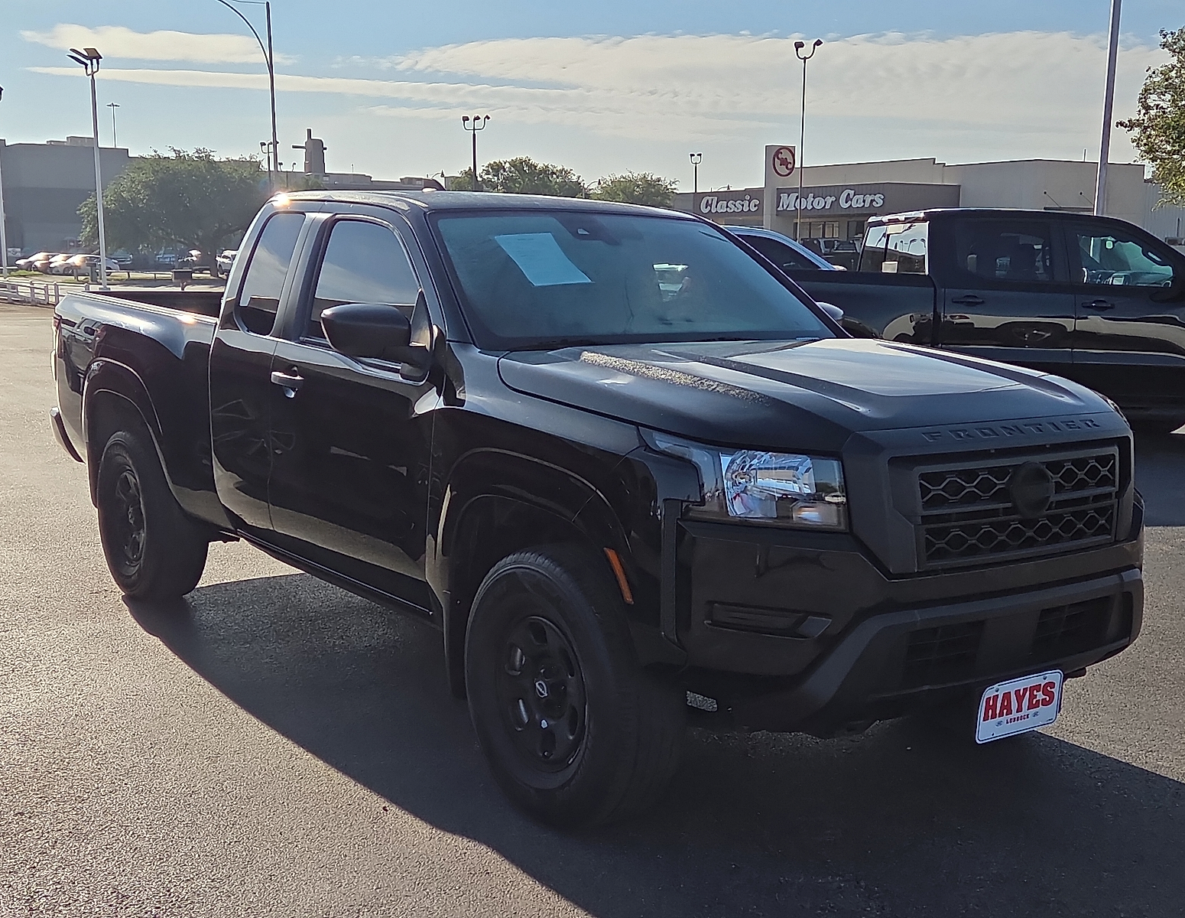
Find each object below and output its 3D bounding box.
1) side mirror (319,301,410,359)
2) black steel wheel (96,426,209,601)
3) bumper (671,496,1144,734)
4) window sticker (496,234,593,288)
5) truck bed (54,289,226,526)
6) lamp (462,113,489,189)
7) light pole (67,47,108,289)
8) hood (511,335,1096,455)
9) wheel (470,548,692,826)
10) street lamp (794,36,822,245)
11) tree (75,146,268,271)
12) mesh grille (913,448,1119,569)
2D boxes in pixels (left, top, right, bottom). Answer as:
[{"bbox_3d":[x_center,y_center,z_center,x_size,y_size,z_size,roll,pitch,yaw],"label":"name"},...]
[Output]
[{"bbox_3d":[-0.679,-0.385,4.483,0.225,0.168,0.165,-3,9,-29],"label":"side mirror"},{"bbox_3d":[-1.973,0.235,6.655,0.262,0.775,0.777,-5,10,-36],"label":"black steel wheel"},{"bbox_3d":[1.018,0.355,3.950,1.840,0.540,0.400,-5,10,-36],"label":"bumper"},{"bbox_3d":[-0.158,-0.653,4.860,0.216,0.012,0.268,-9,49,-32],"label":"window sticker"},{"bbox_3d":[-1.335,-0.345,7.046,1.870,0.840,2.020,-5,10,-36],"label":"truck bed"},{"bbox_3d":[-5.701,-12.659,72.577,1.350,8.100,1.000,-2,9,-17],"label":"lamp"},{"bbox_3d":[-18.546,-10.780,55.369,1.350,8.850,1.300,-1,8,-11],"label":"light pole"},{"bbox_3d":[0.688,-0.209,4.329,1.520,0.200,1.370,-5,10,-36],"label":"hood"},{"bbox_3d":[-0.058,0.625,4.112,0.265,0.770,0.770,-5,10,-36],"label":"wheel"},{"bbox_3d":[7.079,-9.643,49.910,0.950,8.645,0.450,2,8,8],"label":"street lamp"},{"bbox_3d":[-24.692,-14.605,87.451,11.300,7.700,10.300,1,8,0],"label":"tree"},{"bbox_3d":[1.098,0.120,3.797,0.805,0.260,0.065,-5,10,-36],"label":"mesh grille"}]

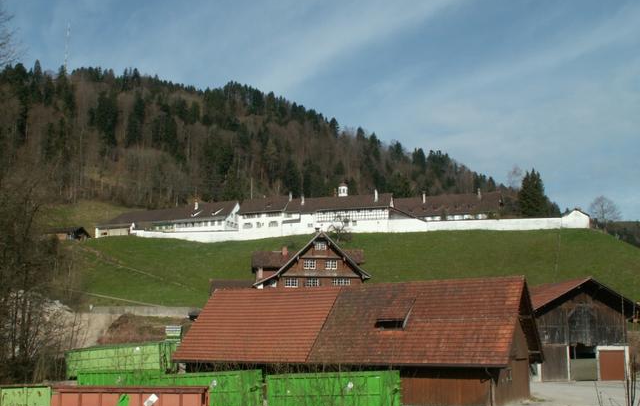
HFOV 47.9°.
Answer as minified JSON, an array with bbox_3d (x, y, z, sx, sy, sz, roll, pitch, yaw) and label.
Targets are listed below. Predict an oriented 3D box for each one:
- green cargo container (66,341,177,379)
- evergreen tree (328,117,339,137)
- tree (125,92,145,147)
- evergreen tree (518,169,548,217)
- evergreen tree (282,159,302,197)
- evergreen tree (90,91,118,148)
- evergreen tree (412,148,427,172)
[{"bbox_3d":[-14.823,11.969,54.396,8.800,2.250,2.400,-9,-14,25],"label":"green cargo container"},{"bbox_3d":[7.863,-43.974,420.000,5.358,11.649,5.358,0,-11,0],"label":"evergreen tree"},{"bbox_3d":[-90.036,-40.528,350.000,8.931,27.181,8.931,0,-11,0],"label":"tree"},{"bbox_3d":[75.499,-3.006,255.000,9.760,17.681,9.760,0,-11,0],"label":"evergreen tree"},{"bbox_3d":[-11.441,-9.777,300.000,7.655,16.641,7.655,0,-11,0],"label":"evergreen tree"},{"bbox_3d":[-104.597,-40.528,350.000,12.503,27.181,12.503,0,-11,0],"label":"evergreen tree"},{"bbox_3d":[51.054,-22.320,370.000,6.609,12.315,6.609,0,-11,0],"label":"evergreen tree"}]

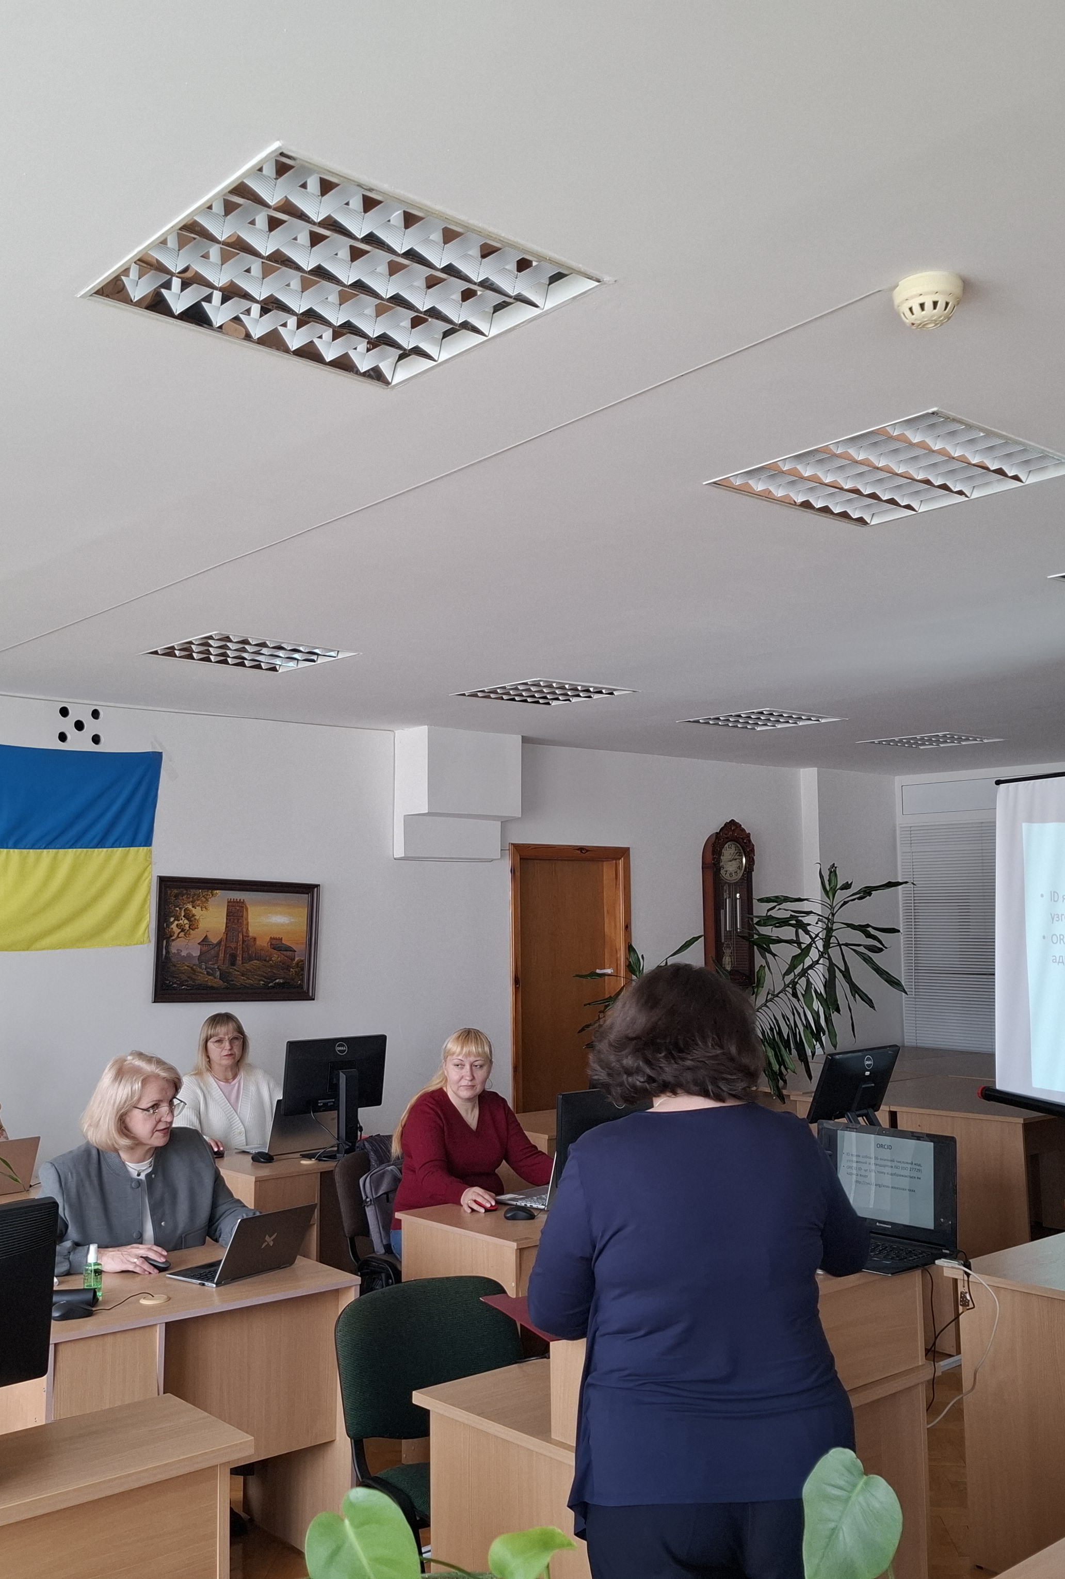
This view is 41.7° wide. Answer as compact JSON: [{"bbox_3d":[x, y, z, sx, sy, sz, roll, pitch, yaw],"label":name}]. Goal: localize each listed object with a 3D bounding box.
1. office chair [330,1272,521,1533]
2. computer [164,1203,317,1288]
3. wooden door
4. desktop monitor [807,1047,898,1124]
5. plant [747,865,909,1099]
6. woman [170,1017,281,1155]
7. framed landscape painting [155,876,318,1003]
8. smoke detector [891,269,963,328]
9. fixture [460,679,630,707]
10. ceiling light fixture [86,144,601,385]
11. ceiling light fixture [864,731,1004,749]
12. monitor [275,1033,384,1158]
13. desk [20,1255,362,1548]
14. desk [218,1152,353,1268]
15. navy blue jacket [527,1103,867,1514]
[{"bbox_3d":[-0.151,1.565,3.071,0.520,0.840,0.570,2,-5,-20],"label":"office chair"},{"bbox_3d":[-0.788,1.228,3.824,0.290,0.195,0.295,-4,-6,37],"label":"computer"},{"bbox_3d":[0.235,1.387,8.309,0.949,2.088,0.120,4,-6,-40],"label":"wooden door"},{"bbox_3d":[1.317,1.256,5.702,0.485,0.380,0.200,4,-6,-40],"label":"desktop monitor"},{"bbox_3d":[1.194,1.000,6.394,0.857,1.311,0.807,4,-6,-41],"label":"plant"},{"bbox_3d":[-1.192,1.571,5.797,0.524,1.270,0.726,3,-6,-29],"label":"woman"},{"bbox_3d":[-1.430,0.746,6.893,0.885,0.585,0.040,6,-8,-40],"label":"framed landscape painting"},{"bbox_3d":[0.626,-0.757,2.189,0.110,0.066,0.110,0,-5,0],"label":"smoke detector"},{"bbox_3d":[0.065,-0.453,6.327,0.606,0.070,0.606,4,-6,-40],"label":"fixture"},{"bbox_3d":[-0.301,-0.817,2.233,0.605,0.060,0.605,4,-6,-41],"label":"ceiling light fixture"},{"bbox_3d":[2.374,-0.306,8.316,0.605,0.060,0.605,4,-6,-41],"label":"ceiling light fixture"},{"bbox_3d":[-0.745,1.194,5.429,0.469,0.454,0.192,4,-6,-41],"label":"monitor"},{"bbox_3d":[-0.958,1.652,3.570,0.836,0.759,0.603,4,-6,-40],"label":"desk"},{"bbox_3d":[-0.847,1.801,5.453,0.877,0.751,0.605,4,-6,-41],"label":"desk"},{"bbox_3d":[0.277,0.854,2.340,0.550,0.650,0.360,0,-5,-6],"label":"navy blue jacket"}]

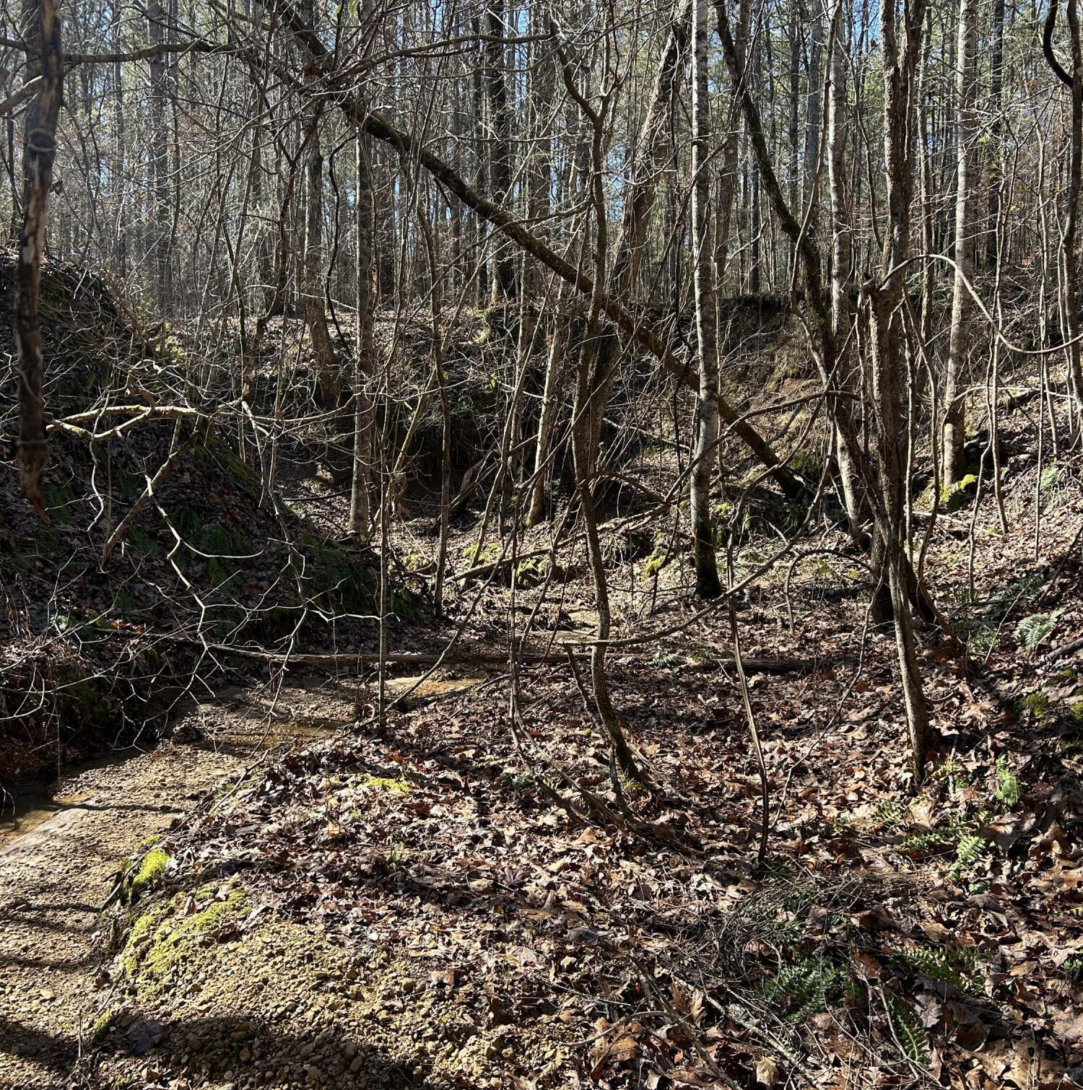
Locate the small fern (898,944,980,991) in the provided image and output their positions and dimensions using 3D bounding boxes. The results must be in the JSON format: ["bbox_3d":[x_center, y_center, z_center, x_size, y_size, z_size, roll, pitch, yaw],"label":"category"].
[{"bbox_3d":[1.100,1.168,3.000,0.200,0.085,0.150,1,3,0],"label":"small fern"}]

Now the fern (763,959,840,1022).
[{"bbox_3d":[0.693,1.186,2.900,0.190,0.110,0.170,1,3,0],"label":"fern"}]

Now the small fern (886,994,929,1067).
[{"bbox_3d":[0.926,1.228,2.750,0.100,0.110,0.190,1,3,0],"label":"small fern"}]

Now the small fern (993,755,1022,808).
[{"bbox_3d":[1.847,0.936,4.300,0.100,0.180,0.100,1,3,0],"label":"small fern"}]

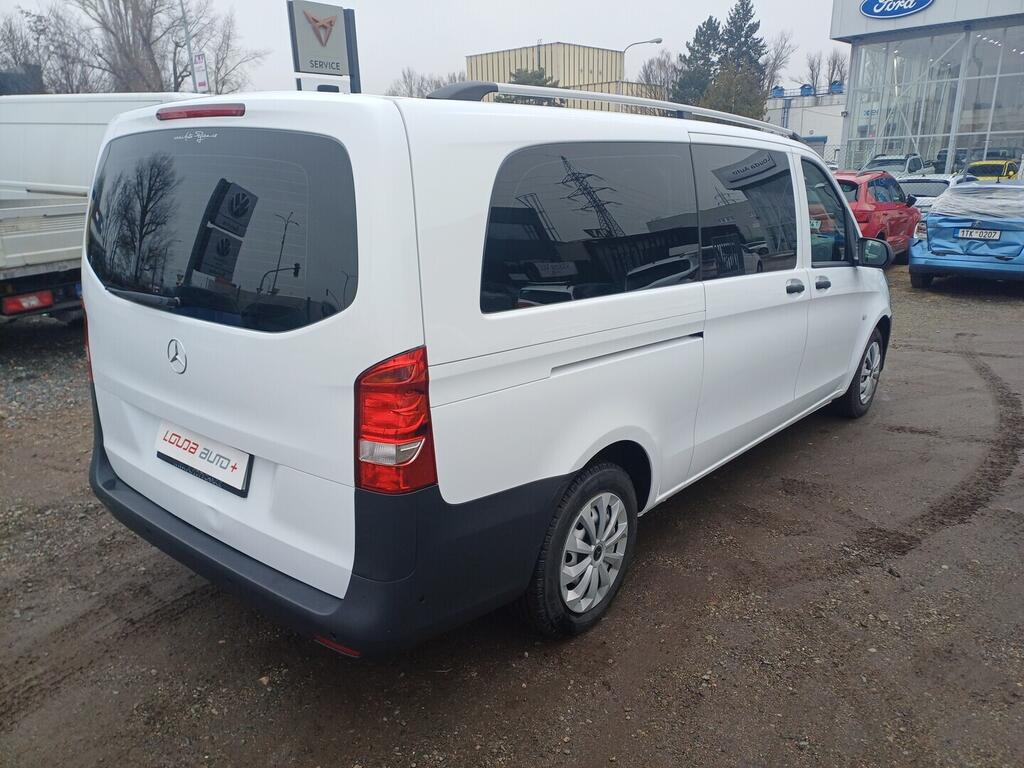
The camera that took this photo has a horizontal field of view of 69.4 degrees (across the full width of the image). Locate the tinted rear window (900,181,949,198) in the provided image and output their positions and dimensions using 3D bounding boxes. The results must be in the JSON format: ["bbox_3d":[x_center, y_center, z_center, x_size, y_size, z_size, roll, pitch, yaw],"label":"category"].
[{"bbox_3d":[9.070,-4.314,16.400,1.240,0.440,0.130,12,-9,39],"label":"tinted rear window"}]

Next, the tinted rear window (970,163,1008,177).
[{"bbox_3d":[14.206,-6.381,22.000,1.200,0.460,0.130,14,-7,44],"label":"tinted rear window"}]

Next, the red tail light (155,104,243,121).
[{"bbox_3d":[-0.932,-0.809,2.203,0.480,0.052,0.050,12,18,38],"label":"red tail light"}]

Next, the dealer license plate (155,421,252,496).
[{"bbox_3d":[-1.001,0.237,2.384,0.530,0.130,0.025,12,7,38],"label":"dealer license plate"}]

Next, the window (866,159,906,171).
[{"bbox_3d":[10.830,-6.367,21.500,1.220,0.430,0.130,12,-9,39],"label":"window"}]

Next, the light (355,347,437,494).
[{"bbox_3d":[-0.296,0.084,1.812,0.210,0.370,0.140,12,18,38],"label":"light"}]

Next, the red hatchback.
[{"bbox_3d":[6.233,-3.156,13.882,1.790,1.520,4.150,12,20,39],"label":"red hatchback"}]

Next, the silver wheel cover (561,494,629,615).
[{"bbox_3d":[0.285,0.589,2.599,0.060,0.432,0.432,12,18,38],"label":"silver wheel cover"}]

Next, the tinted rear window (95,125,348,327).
[{"bbox_3d":[-0.964,-0.479,2.241,1.520,0.575,0.120,12,8,38],"label":"tinted rear window"}]

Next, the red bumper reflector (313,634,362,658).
[{"bbox_3d":[-0.465,0.698,1.973,0.165,0.032,0.035,5,15,18],"label":"red bumper reflector"}]

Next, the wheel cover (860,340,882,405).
[{"bbox_3d":[2.513,-0.081,5.222,0.060,0.432,0.432,12,18,38],"label":"wheel cover"}]

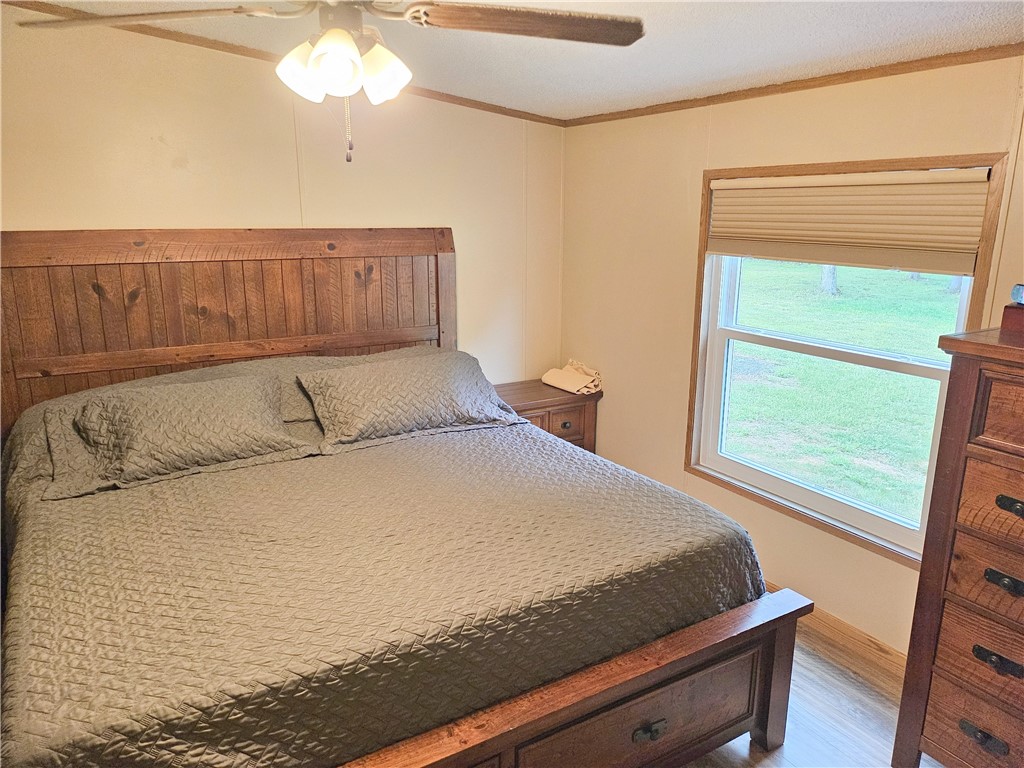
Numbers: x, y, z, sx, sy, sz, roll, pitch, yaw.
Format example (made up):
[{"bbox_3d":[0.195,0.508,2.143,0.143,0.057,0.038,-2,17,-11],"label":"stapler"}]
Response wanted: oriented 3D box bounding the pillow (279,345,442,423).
[{"bbox_3d":[-0.698,-0.020,3.506,0.840,0.370,0.170,-8,-16,-30],"label":"pillow"}]

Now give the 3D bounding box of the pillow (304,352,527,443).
[{"bbox_3d":[-0.485,0.053,3.320,0.880,0.180,0.410,-8,60,-30],"label":"pillow"}]

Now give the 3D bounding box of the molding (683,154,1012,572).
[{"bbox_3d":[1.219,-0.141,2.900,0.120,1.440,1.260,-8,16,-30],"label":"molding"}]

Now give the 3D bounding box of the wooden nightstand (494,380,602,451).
[{"bbox_3d":[0.103,0.400,4.108,0.690,0.730,0.450,-8,16,-30],"label":"wooden nightstand"}]

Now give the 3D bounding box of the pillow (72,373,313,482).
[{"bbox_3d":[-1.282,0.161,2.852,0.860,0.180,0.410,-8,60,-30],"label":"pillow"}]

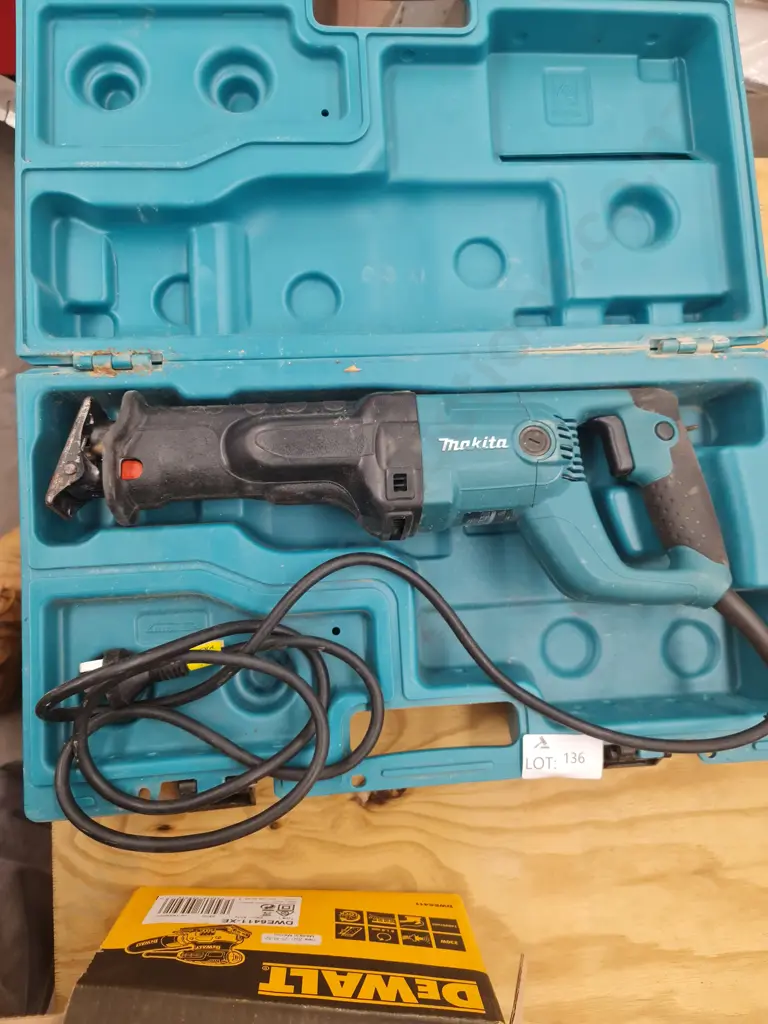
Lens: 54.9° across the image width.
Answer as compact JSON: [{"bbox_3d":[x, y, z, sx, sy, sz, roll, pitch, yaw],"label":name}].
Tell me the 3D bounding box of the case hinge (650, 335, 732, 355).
[{"bbox_3d":[0.225,-0.123,0.543,0.062,0.011,0.013,-3,85,-5],"label":"case hinge"}]

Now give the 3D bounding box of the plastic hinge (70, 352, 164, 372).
[{"bbox_3d":[-0.183,-0.103,0.508,0.060,0.011,0.013,-3,85,-5],"label":"plastic hinge"}]

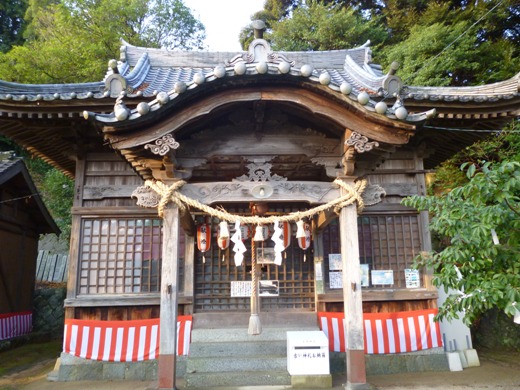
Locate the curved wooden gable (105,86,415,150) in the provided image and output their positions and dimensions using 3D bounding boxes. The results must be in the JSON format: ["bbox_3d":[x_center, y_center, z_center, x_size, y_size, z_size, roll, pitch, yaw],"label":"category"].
[{"bbox_3d":[0.009,-0.768,4.155,2.977,0.618,0.180,-1,-10,-2],"label":"curved wooden gable"}]

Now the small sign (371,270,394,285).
[{"bbox_3d":[1.841,1.241,6.310,0.315,0.210,0.015,-1,-10,-2],"label":"small sign"}]

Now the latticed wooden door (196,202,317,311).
[{"bbox_3d":[-0.087,0.926,6.357,1.780,1.630,0.070,-1,-10,-2],"label":"latticed wooden door"}]

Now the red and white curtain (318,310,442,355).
[{"bbox_3d":[1.756,1.973,6.074,1.767,0.587,0.140,-1,-10,-2],"label":"red and white curtain"}]

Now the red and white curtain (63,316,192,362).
[{"bbox_3d":[-1.879,2.045,5.964,1.789,0.587,0.140,-1,-10,-2],"label":"red and white curtain"}]

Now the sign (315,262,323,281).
[{"bbox_3d":[0.879,1.137,6.253,0.088,0.260,0.012,-1,-10,-2],"label":"sign"}]

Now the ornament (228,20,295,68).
[{"bbox_3d":[0.009,-1.521,4.291,0.683,0.423,0.280,-1,-10,-2],"label":"ornament"}]

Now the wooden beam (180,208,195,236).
[{"bbox_3d":[-1.015,0.329,5.556,0.140,0.260,1.450,-1,-10,-2],"label":"wooden beam"}]

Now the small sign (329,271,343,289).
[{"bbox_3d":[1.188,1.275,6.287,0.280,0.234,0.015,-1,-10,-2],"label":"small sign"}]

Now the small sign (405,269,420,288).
[{"bbox_3d":[2.294,1.261,6.318,0.210,0.285,0.015,-1,-10,-2],"label":"small sign"}]

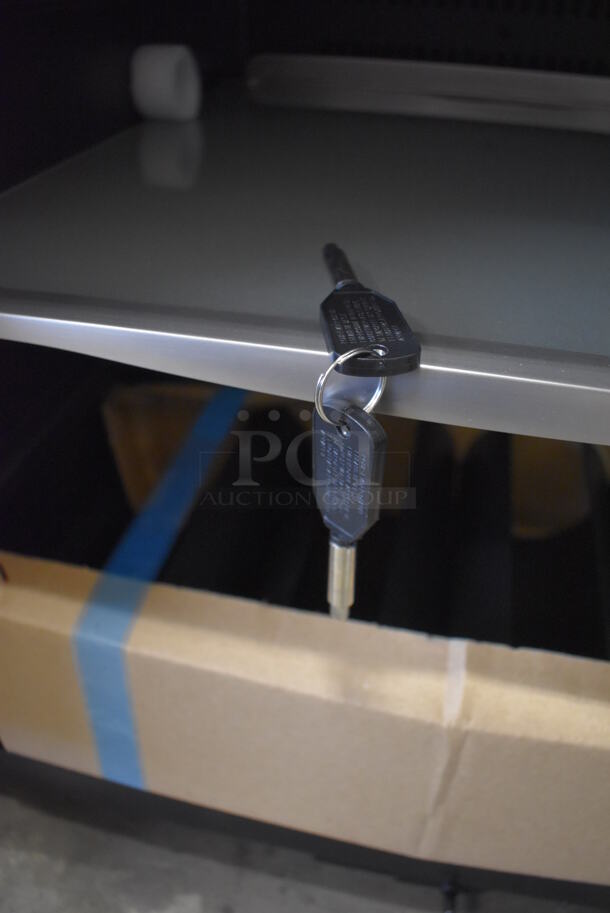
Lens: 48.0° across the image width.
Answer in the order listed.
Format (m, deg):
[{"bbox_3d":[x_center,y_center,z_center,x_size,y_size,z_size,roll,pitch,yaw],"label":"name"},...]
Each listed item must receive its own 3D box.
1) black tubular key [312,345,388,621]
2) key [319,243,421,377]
[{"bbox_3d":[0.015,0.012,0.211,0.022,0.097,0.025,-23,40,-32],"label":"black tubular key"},{"bbox_3d":[0.015,-0.049,0.212,0.022,0.008,0.084,-3,38,-5],"label":"key"}]

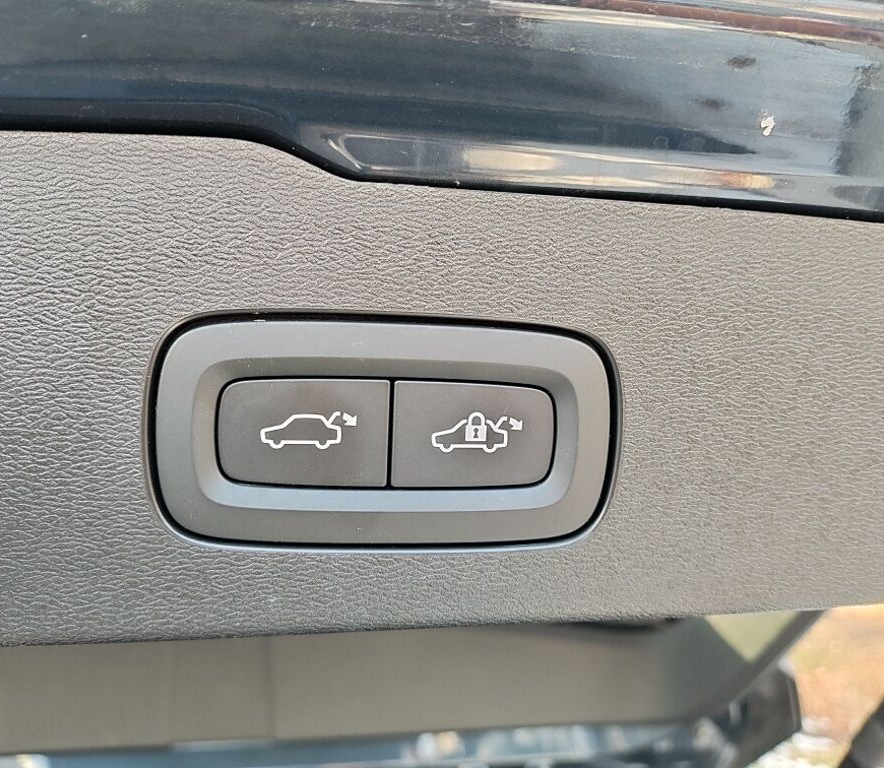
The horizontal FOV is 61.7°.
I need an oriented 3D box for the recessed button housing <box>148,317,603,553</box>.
[{"bbox_3d":[-0.011,0.009,0.151,0.090,0.045,0.012,2,6,-7],"label":"recessed button housing"}]

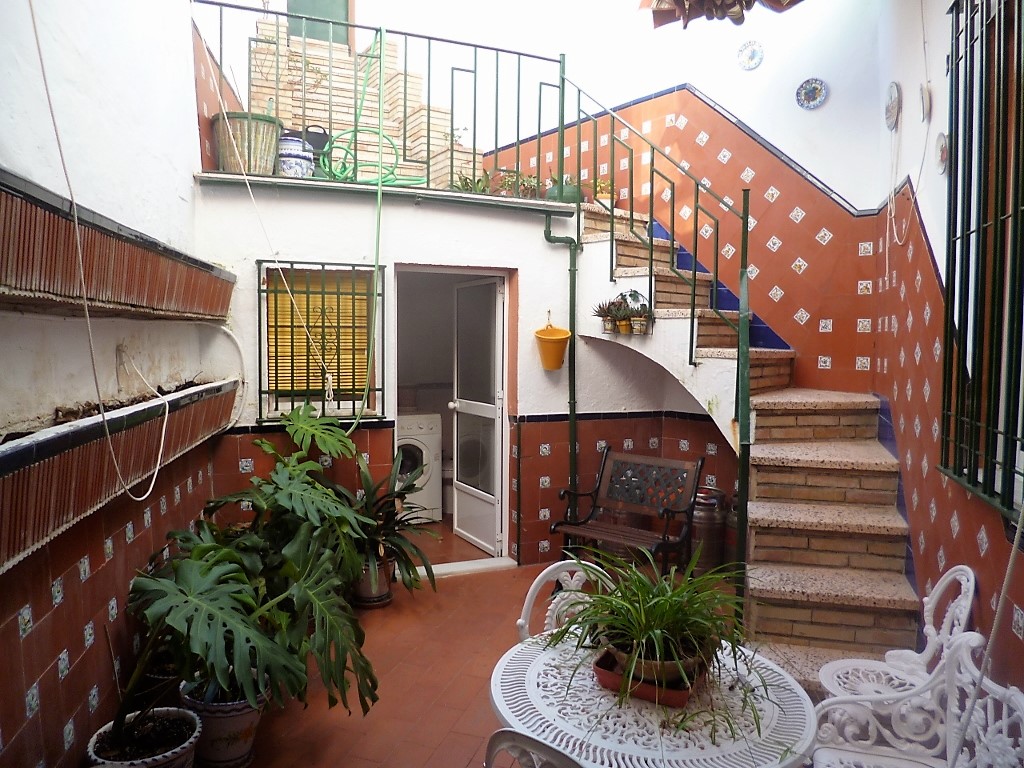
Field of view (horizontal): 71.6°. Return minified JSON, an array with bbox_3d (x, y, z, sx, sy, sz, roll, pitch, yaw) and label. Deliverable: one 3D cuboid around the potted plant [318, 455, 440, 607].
[{"bbox_3d":[-0.759,0.802,4.061,0.610,0.840,0.580,0,3,0],"label":"potted plant"}]

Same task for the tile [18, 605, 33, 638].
[{"bbox_3d":[-1.230,0.601,1.796,0.010,0.072,0.072,0,3,-11],"label":"tile"}]

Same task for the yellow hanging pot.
[{"bbox_3d":[0.256,-0.215,4.396,0.225,0.231,0.225,5,14,-1],"label":"yellow hanging pot"}]

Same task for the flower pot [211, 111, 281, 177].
[{"bbox_3d":[-1.488,-1.294,4.002,0.397,0.345,0.397,-1,3,-22],"label":"flower pot"}]

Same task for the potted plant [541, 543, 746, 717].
[{"bbox_3d":[0.309,0.517,1.621,0.450,0.290,0.410,0,3,0],"label":"potted plant"}]

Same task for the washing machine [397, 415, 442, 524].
[{"bbox_3d":[-0.946,0.654,5.771,0.600,0.850,0.560,-1,3,-23],"label":"washing machine"}]

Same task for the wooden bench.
[{"bbox_3d":[0.671,0.818,4.072,0.650,0.820,0.520,3,4,38],"label":"wooden bench"}]

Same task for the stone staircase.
[{"bbox_3d":[1.060,0.083,3.730,1.650,2.330,2.150,1,3,16],"label":"stone staircase"}]

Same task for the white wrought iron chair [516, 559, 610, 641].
[{"bbox_3d":[0.200,0.932,1.985,0.410,0.820,0.460,0,3,-6],"label":"white wrought iron chair"}]

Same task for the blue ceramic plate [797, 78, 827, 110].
[{"bbox_3d":[1.673,-1.612,3.954,0.025,0.176,0.176,-3,4,-44],"label":"blue ceramic plate"}]

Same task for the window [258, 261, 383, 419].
[{"bbox_3d":[-1.045,-0.229,3.950,0.689,0.875,0.100,-1,3,-22],"label":"window"}]

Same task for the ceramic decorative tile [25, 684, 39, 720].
[{"bbox_3d":[-1.228,0.809,1.815,0.010,0.064,0.064,0,3,-12],"label":"ceramic decorative tile"}]

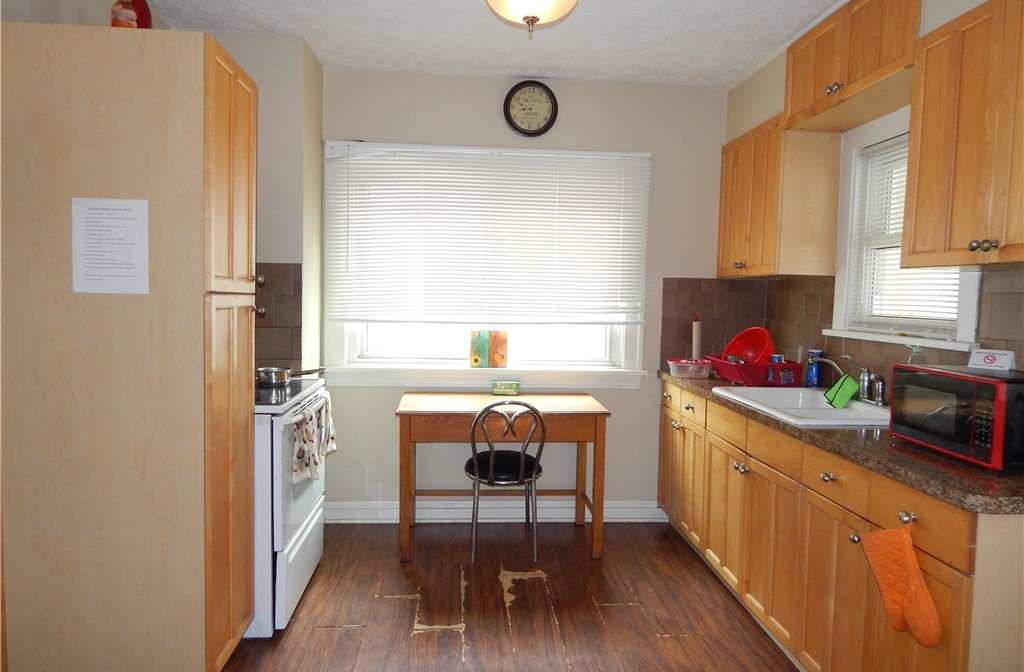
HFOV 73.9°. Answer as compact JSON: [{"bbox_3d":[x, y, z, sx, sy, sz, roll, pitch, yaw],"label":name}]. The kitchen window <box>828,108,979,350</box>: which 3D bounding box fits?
[{"bbox_3d":[1.599,-0.455,2.786,0.120,0.969,1.000,1,4,-4],"label":"kitchen window"}]

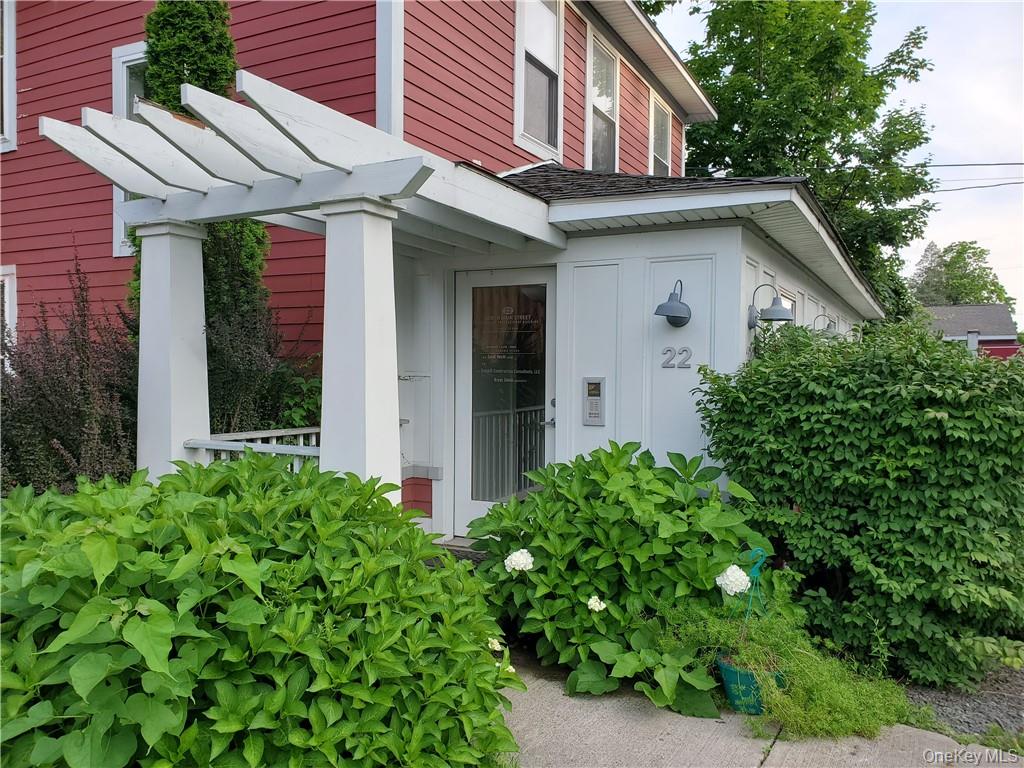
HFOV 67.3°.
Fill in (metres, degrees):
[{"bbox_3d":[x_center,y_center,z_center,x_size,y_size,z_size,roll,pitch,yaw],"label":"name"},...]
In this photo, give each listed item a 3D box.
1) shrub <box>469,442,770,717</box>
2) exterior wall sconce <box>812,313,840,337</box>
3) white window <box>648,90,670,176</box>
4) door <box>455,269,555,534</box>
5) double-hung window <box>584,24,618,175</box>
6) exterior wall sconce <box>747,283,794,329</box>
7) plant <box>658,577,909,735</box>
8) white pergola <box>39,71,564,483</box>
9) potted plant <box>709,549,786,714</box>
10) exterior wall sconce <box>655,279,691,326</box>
[{"bbox_3d":[0.605,0.873,4.200,1.500,1.100,1.350,2,2,28],"label":"shrub"},{"bbox_3d":[3.189,-0.555,7.801,0.280,0.290,0.235,2,2,28],"label":"exterior wall sconce"},{"bbox_3d":[2.204,-3.358,11.636,0.120,1.798,1.163,2,2,27],"label":"white window"},{"bbox_3d":[-0.040,0.171,5.694,0.920,2.040,0.070,2,2,28],"label":"door"},{"bbox_3d":[1.081,-3.287,9.470,0.120,1.798,1.164,2,2,27],"label":"double-hung window"},{"bbox_3d":[1.649,-0.491,4.883,0.280,0.290,0.235,2,2,28],"label":"exterior wall sconce"},{"bbox_3d":[1.210,1.197,3.450,1.030,0.530,0.680,1,2,0],"label":"plant"},{"bbox_3d":[-0.767,0.111,4.300,1.960,2.540,2.880,2,2,28],"label":"white pergola"},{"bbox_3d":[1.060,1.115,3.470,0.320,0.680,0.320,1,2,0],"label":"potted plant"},{"bbox_3d":[1.008,-0.504,4.808,0.225,0.295,0.270,2,2,28],"label":"exterior wall sconce"}]

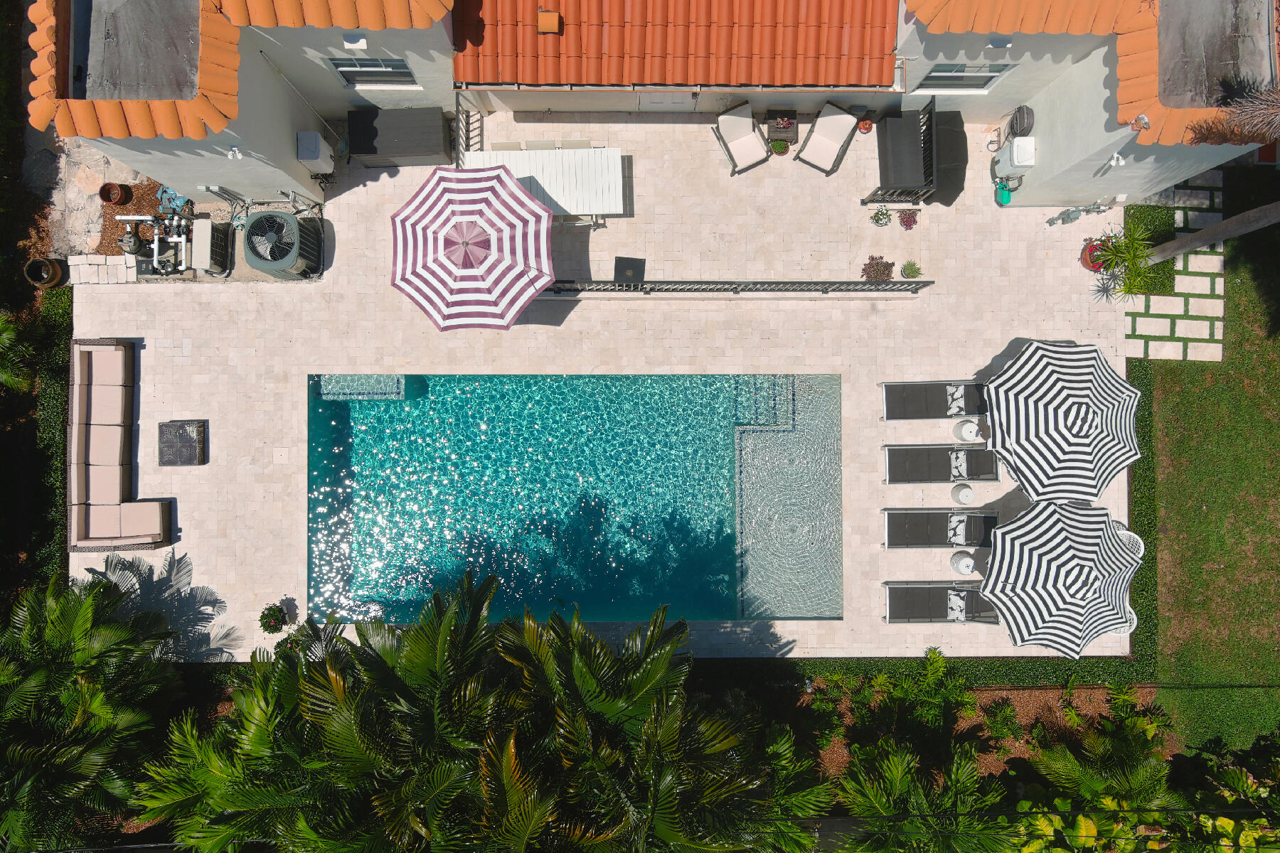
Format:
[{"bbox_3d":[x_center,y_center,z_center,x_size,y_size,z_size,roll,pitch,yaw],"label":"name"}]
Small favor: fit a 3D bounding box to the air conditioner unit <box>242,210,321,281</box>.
[{"bbox_3d":[-5.874,-2.957,16.980,0.910,1.120,0.910,0,89,-1],"label":"air conditioner unit"}]

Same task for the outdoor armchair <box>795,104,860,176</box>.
[{"bbox_3d":[3.040,-4.647,16.703,0.630,0.660,0.820,27,89,-1],"label":"outdoor armchair"}]

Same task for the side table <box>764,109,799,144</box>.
[{"bbox_3d":[2.346,-4.961,17.207,0.479,0.400,0.492,0,89,-1],"label":"side table"}]

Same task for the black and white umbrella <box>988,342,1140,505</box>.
[{"bbox_3d":[6.369,-0.067,16.403,2.420,2.560,2.420,0,89,-1],"label":"black and white umbrella"}]

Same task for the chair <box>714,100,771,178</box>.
[{"bbox_3d":[1.679,-4.727,16.991,0.700,0.800,0.900,-26,90,-1],"label":"chair"}]

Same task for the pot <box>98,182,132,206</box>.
[{"bbox_3d":[-8.783,-3.854,17.248,0.360,0.320,0.360,0,89,-1],"label":"pot"}]

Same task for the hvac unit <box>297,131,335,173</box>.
[{"bbox_3d":[-5.211,-4.403,16.599,0.328,0.740,0.459,0,89,-1],"label":"hvac unit"}]

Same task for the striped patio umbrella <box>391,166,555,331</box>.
[{"bbox_3d":[-2.438,-2.589,15.776,2.450,2.540,2.450,0,89,-1],"label":"striped patio umbrella"}]

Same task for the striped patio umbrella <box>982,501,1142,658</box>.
[{"bbox_3d":[6.358,2.318,16.377,2.420,2.560,2.420,0,89,-1],"label":"striped patio umbrella"}]

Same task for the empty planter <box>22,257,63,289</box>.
[{"bbox_3d":[-10.006,-2.565,17.327,0.480,0.390,0.480,0,89,-1],"label":"empty planter"}]

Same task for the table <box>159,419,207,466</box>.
[{"bbox_3d":[-7.710,0.303,17.376,0.667,0.320,0.727,-1,89,-1],"label":"table"}]

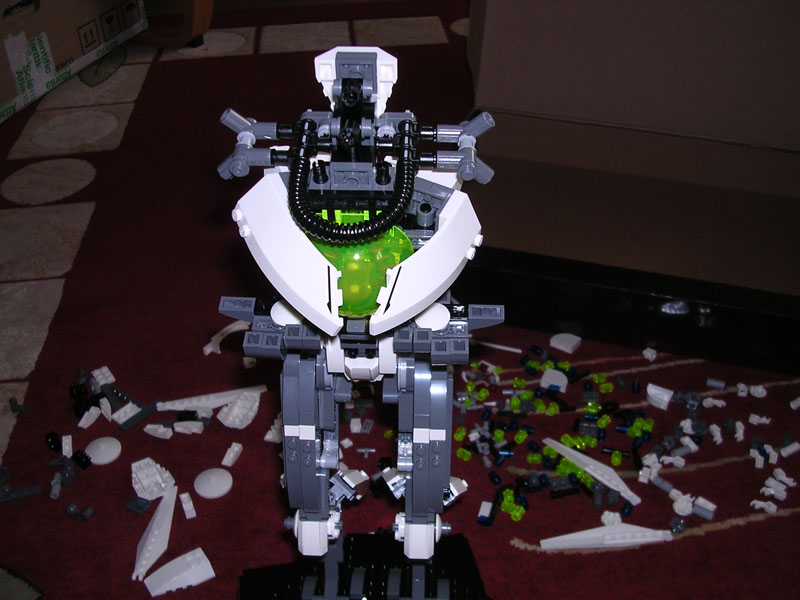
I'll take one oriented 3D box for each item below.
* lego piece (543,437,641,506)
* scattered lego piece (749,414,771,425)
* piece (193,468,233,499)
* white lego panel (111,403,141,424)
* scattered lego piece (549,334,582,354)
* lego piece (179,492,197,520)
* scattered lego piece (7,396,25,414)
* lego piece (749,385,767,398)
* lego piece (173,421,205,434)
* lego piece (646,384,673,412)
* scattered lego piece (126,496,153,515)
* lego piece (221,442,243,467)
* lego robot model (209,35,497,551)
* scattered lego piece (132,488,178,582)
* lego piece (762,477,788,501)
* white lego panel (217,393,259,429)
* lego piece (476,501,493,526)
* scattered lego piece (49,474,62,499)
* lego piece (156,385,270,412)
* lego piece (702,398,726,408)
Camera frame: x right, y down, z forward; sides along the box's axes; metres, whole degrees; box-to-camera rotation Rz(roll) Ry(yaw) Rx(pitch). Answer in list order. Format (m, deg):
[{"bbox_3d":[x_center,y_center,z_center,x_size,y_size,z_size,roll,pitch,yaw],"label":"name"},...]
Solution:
[{"bbox_3d":[0.159,0.140,0.725,0.017,0.009,0.094,-31,46,-32],"label":"lego piece"},{"bbox_3d":[0.321,0.106,0.782,0.019,0.006,0.008,4,33,7],"label":"scattered lego piece"},{"bbox_3d":[-0.156,0.152,0.734,0.032,0.007,0.032,0,38,2],"label":"piece"},{"bbox_3d":[-0.244,0.101,0.784,0.016,0.005,0.025,19,37,27],"label":"white lego panel"},{"bbox_3d":[0.167,0.042,0.881,0.024,0.009,0.024,22,38,30],"label":"scattered lego piece"},{"bbox_3d":[-0.171,0.165,0.706,0.008,0.004,0.024,-16,38,-18],"label":"lego piece"},{"bbox_3d":[-0.354,0.097,0.812,0.015,0.007,0.013,2,38,6],"label":"scattered lego piece"},{"bbox_3d":[0.333,0.085,0.816,0.016,0.005,0.015,0,32,0],"label":"lego piece"},{"bbox_3d":[-0.188,0.114,0.783,0.026,0.007,0.009,1,38,4],"label":"lego piece"},{"bbox_3d":[0.234,0.087,0.787,0.023,0.011,0.017,15,40,22],"label":"lego piece"},{"bbox_3d":[-0.213,0.168,0.719,0.016,0.004,0.016,16,42,22],"label":"scattered lego piece"},{"bbox_3d":[-0.143,0.131,0.746,0.008,0.010,0.024,6,37,11],"label":"lego piece"},{"bbox_3d":[-0.017,0.021,0.405,0.123,0.261,0.098,1,33,2],"label":"lego robot model"},{"bbox_3d":[-0.187,0.178,0.678,0.023,0.011,0.093,1,32,4],"label":"scattered lego piece"},{"bbox_3d":[0.299,0.150,0.700,0.019,0.008,0.017,16,40,22],"label":"lego piece"},{"bbox_3d":[-0.144,0.098,0.788,0.032,0.014,0.044,4,37,8],"label":"white lego panel"},{"bbox_3d":[0.068,0.170,0.697,0.008,0.011,0.016,9,39,14],"label":"lego piece"},{"bbox_3d":[-0.278,0.151,0.711,0.009,0.007,0.021,-7,33,-10],"label":"scattered lego piece"},{"bbox_3d":[-0.171,0.092,0.801,0.100,0.006,0.018,-8,33,-13],"label":"lego piece"},{"bbox_3d":[0.280,0.092,0.782,0.021,0.006,0.008,5,37,10],"label":"lego piece"}]

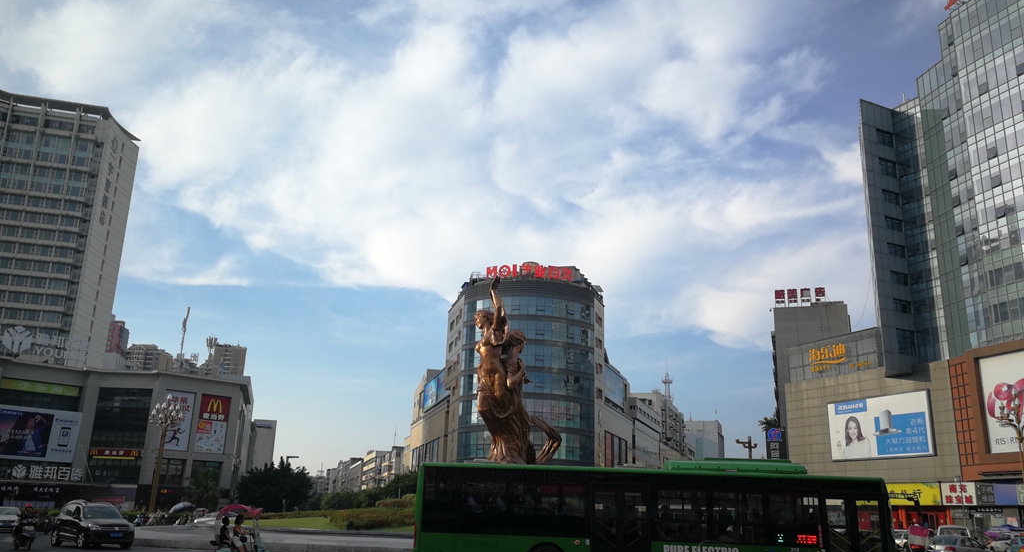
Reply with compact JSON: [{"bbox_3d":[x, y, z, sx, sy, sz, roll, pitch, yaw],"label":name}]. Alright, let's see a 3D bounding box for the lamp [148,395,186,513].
[{"bbox_3d":[-25.571,13.254,58.302,2.500,9.200,2.500,2,-16,0],"label":"lamp"}]

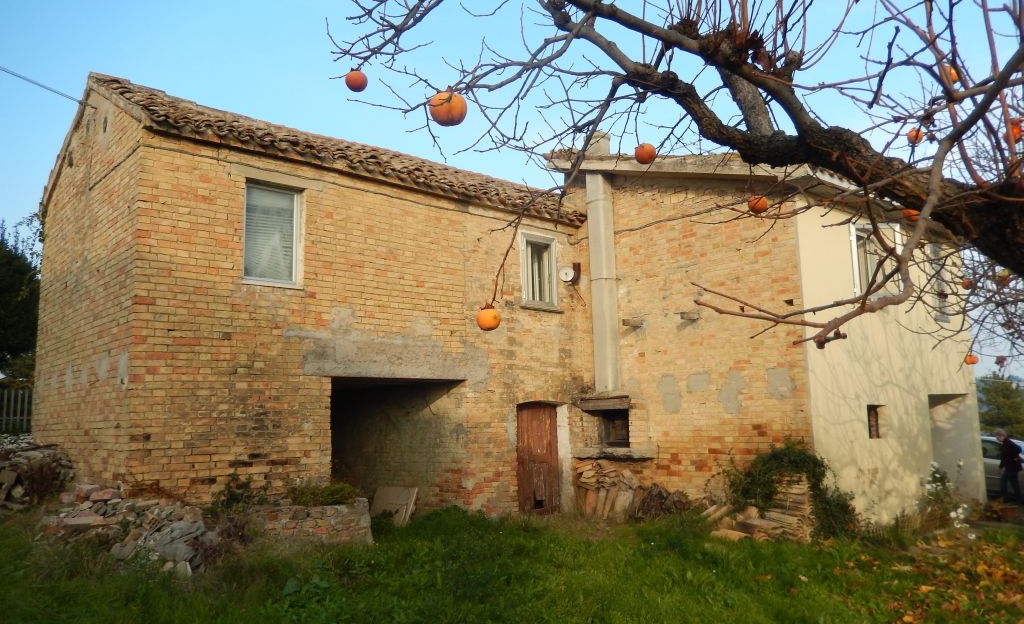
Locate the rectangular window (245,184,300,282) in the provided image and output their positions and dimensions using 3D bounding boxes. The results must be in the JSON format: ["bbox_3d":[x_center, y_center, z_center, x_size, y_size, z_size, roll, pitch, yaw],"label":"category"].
[{"bbox_3d":[-3.206,-1.008,9.860,0.800,1.330,0.120,5,-10,-41],"label":"rectangular window"}]

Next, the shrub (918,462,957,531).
[{"bbox_3d":[6.573,2.835,11.424,0.500,1.000,0.480,5,-10,-41],"label":"shrub"}]

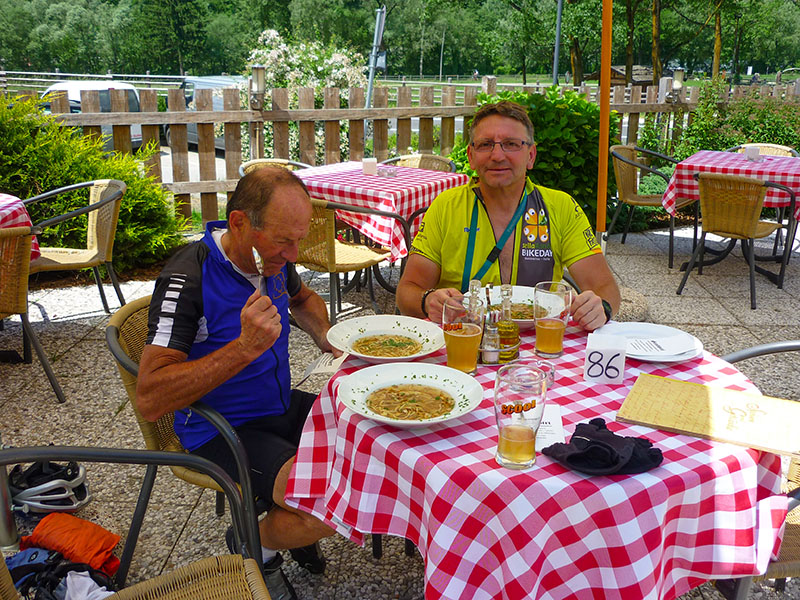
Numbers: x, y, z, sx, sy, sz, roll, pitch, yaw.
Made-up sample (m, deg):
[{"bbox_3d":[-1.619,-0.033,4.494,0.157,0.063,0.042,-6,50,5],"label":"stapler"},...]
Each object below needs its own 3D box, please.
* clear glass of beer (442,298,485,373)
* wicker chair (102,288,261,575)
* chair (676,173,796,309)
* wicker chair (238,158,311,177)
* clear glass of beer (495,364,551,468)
[{"bbox_3d":[0.132,0.076,1.595,0.083,0.155,0.083,0,17,0],"label":"clear glass of beer"},{"bbox_3d":[-0.413,0.413,1.999,0.600,0.755,0.560,10,19,29],"label":"wicker chair"},{"bbox_3d":[2.036,-0.417,4.618,0.550,0.750,0.570,14,22,35],"label":"chair"},{"bbox_3d":[-0.632,-0.450,4.685,0.570,0.750,0.550,15,23,39],"label":"wicker chair"},{"bbox_3d":[0.196,0.195,1.262,0.083,0.158,0.083,0,18,0],"label":"clear glass of beer"}]

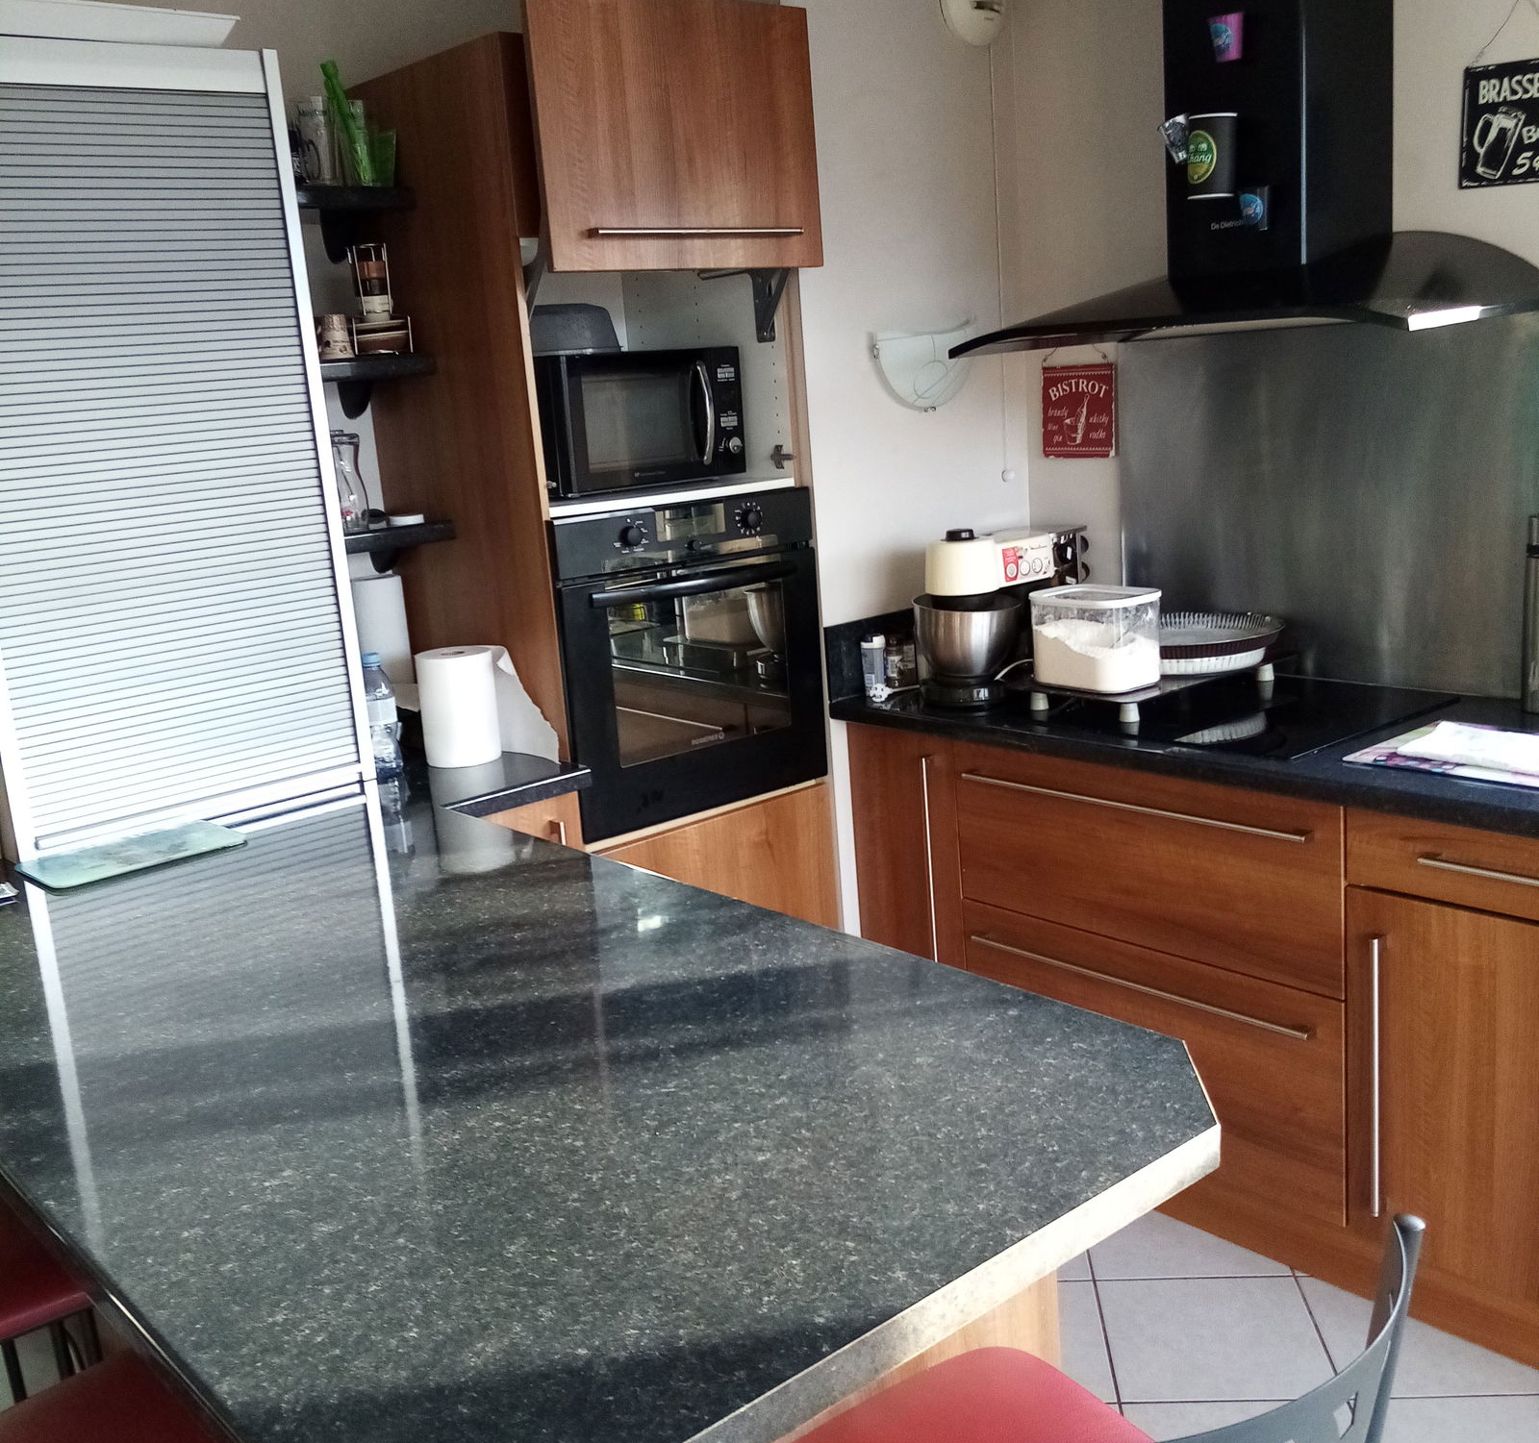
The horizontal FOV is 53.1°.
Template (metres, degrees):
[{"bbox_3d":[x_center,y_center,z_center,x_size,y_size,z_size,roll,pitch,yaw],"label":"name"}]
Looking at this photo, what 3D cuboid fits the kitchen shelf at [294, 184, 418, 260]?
[{"bbox_3d":[-0.868,-0.928,2.887,0.320,0.103,0.290,-14,15,-38],"label":"kitchen shelf"}]

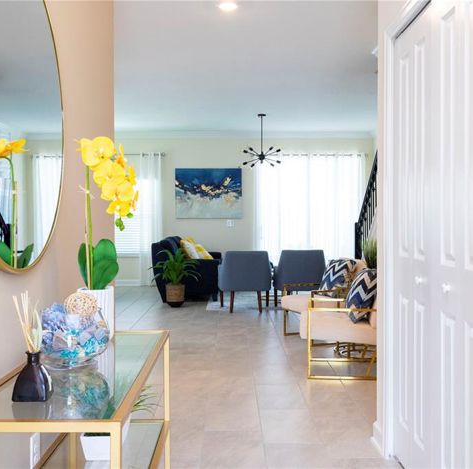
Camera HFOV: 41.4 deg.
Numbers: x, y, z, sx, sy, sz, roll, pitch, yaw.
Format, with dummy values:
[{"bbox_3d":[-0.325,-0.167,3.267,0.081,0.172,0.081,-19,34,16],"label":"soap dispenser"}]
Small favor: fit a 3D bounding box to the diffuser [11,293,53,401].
[{"bbox_3d":[-0.452,0.243,1.375,0.082,0.235,0.080,0,1,-1],"label":"diffuser"}]

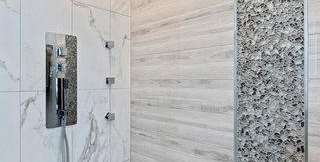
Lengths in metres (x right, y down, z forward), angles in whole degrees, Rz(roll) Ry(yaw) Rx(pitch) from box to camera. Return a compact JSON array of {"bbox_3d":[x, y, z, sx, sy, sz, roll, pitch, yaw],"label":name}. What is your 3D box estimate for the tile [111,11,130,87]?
[{"bbox_3d":[-0.324,-0.244,1.751,0.010,0.610,0.203,0,0,43],"label":"tile"}]

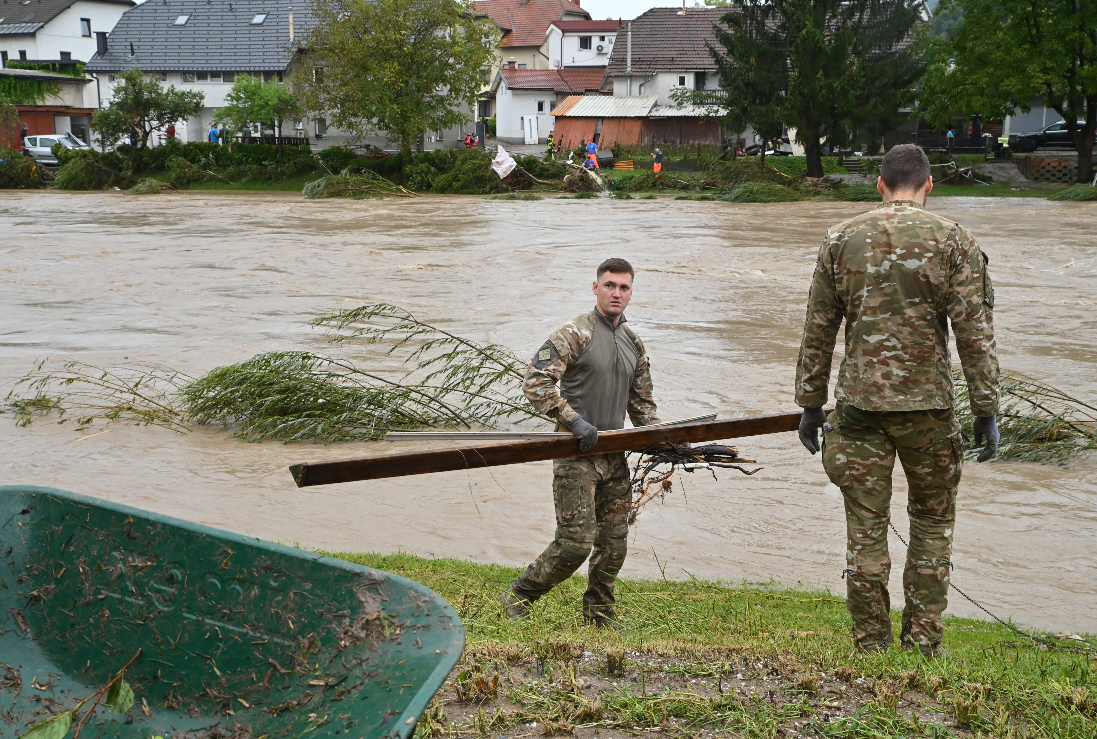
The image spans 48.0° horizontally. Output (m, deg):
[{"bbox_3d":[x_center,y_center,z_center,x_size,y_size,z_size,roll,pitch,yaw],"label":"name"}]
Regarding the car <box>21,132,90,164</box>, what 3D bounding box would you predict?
[{"bbox_3d":[-25.900,-11.580,65.013,3.600,1.540,1.660,3,12,14],"label":"car"}]

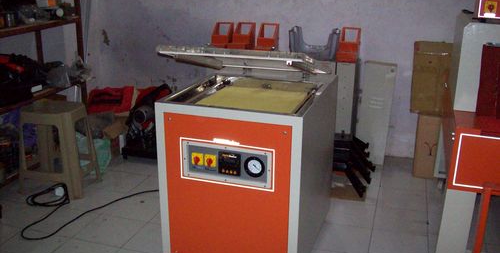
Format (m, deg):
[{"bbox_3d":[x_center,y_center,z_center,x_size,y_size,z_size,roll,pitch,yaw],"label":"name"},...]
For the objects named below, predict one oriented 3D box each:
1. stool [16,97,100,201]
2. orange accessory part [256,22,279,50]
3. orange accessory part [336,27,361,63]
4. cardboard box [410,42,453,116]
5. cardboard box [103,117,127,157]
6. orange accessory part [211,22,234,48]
[{"bbox_3d":[-1.215,0.137,3.258,0.385,0.530,0.340,3,17,8],"label":"stool"},{"bbox_3d":[0.125,-0.578,3.527,0.130,0.215,0.150,5,18,16],"label":"orange accessory part"},{"bbox_3d":[0.650,-0.528,3.375,0.130,0.215,0.150,5,18,16],"label":"orange accessory part"},{"bbox_3d":[1.248,-0.315,3.442,0.300,0.410,0.370,5,18,16],"label":"cardboard box"},{"bbox_3d":[-1.076,0.065,3.935,0.200,0.270,0.200,5,18,16],"label":"cardboard box"},{"bbox_3d":[-0.194,-0.608,3.619,0.130,0.215,0.150,5,18,16],"label":"orange accessory part"}]

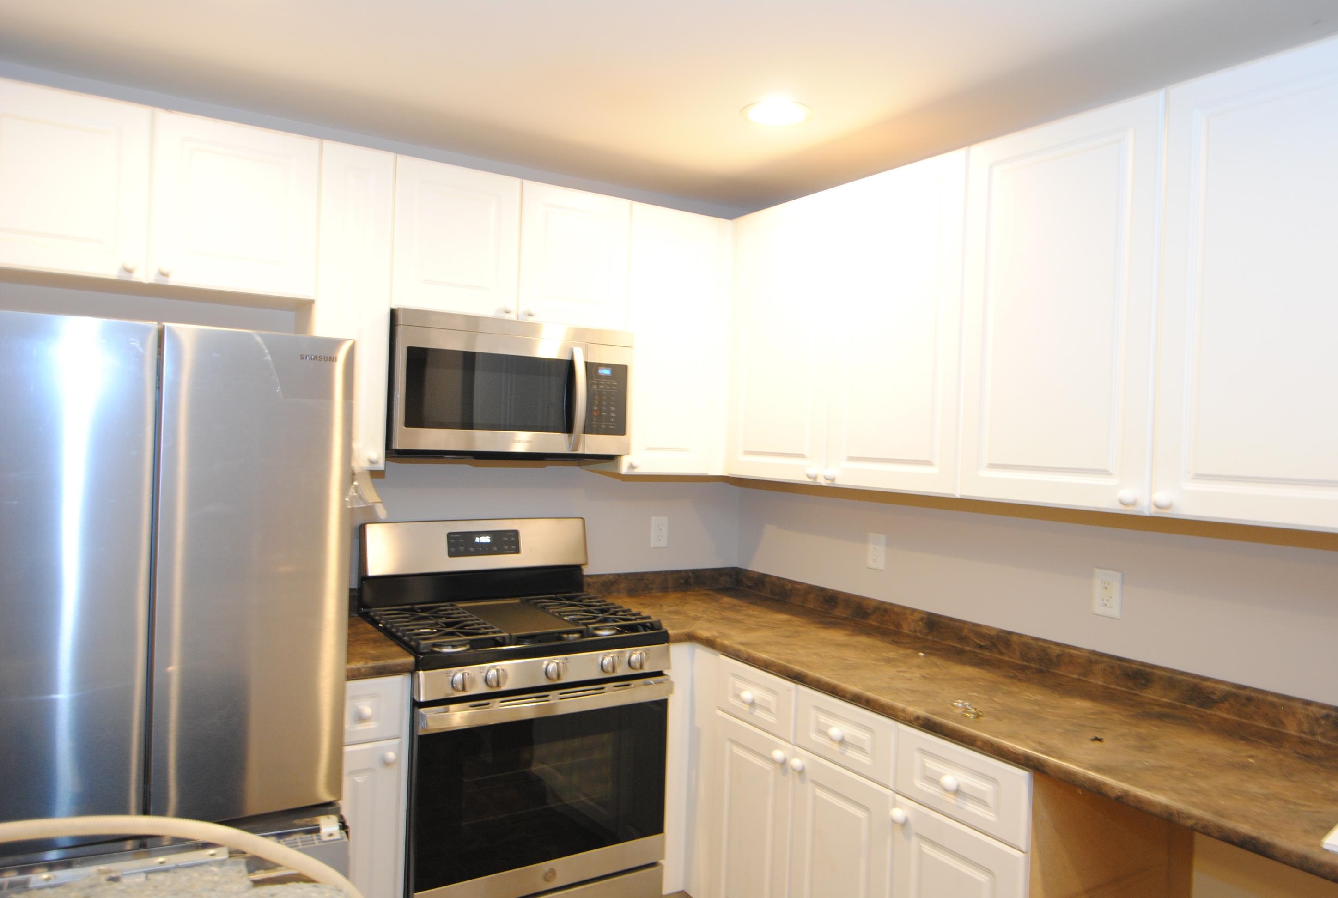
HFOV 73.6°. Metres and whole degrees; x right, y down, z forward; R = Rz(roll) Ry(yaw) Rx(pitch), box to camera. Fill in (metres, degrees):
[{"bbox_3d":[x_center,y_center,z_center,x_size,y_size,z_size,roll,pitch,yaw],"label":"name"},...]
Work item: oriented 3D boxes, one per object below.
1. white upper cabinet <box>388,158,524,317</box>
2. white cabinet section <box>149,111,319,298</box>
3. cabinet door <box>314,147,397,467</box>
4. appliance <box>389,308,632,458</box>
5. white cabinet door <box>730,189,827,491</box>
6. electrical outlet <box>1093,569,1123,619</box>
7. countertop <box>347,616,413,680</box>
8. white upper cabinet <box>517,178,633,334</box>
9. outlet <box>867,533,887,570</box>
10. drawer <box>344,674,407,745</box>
[{"bbox_3d":[-0.688,-0.605,2.710,0.374,0.423,0.312,1,1,-33],"label":"white upper cabinet"},{"bbox_3d":[-1.195,-0.625,2.441,0.388,0.429,0.323,2,1,-32],"label":"white cabinet section"},{"bbox_3d":[-0.864,-0.378,2.442,0.190,0.880,0.030,1,1,-33],"label":"cabinet door"},{"bbox_3d":[-0.523,-0.179,2.788,0.760,0.413,0.385,1,1,-33],"label":"appliance"},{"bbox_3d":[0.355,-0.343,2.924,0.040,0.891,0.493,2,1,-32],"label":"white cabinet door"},{"bbox_3d":[1.103,0.365,2.255,0.009,0.117,0.073,1,1,-33],"label":"electrical outlet"},{"bbox_3d":[-0.905,0.545,2.481,0.206,0.038,0.632,2,1,-32],"label":"countertop"},{"bbox_3d":[-0.368,-0.599,2.916,0.376,0.421,0.312,1,1,-33],"label":"white upper cabinet"},{"bbox_3d":[0.675,0.337,2.920,0.009,0.114,0.072,1,1,-33],"label":"outlet"},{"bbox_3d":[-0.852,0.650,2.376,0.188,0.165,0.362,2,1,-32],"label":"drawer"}]

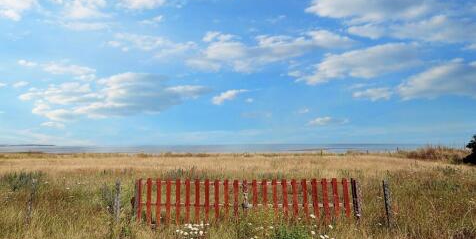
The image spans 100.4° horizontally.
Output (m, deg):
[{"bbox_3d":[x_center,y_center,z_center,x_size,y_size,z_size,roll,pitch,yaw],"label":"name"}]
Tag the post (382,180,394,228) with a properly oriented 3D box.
[{"bbox_3d":[3.701,2.100,4.870,0.110,1.130,0.100,-3,-7,2],"label":"post"}]

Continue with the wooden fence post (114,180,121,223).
[{"bbox_3d":[-3.119,2.169,5.150,0.090,1.130,0.090,-2,-7,2],"label":"wooden fence post"}]

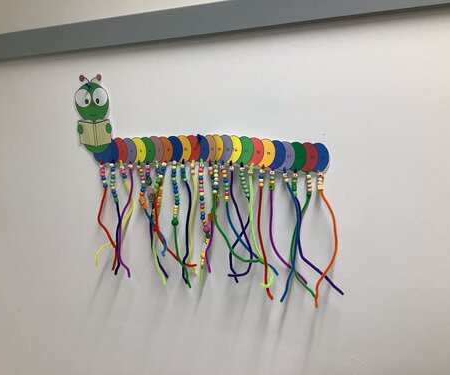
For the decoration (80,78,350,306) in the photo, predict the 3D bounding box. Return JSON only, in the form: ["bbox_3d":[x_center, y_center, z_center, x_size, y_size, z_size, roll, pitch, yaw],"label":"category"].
[{"bbox_3d":[-0.064,-0.009,0.924,0.594,0.478,0.055,1,9,21],"label":"decoration"}]

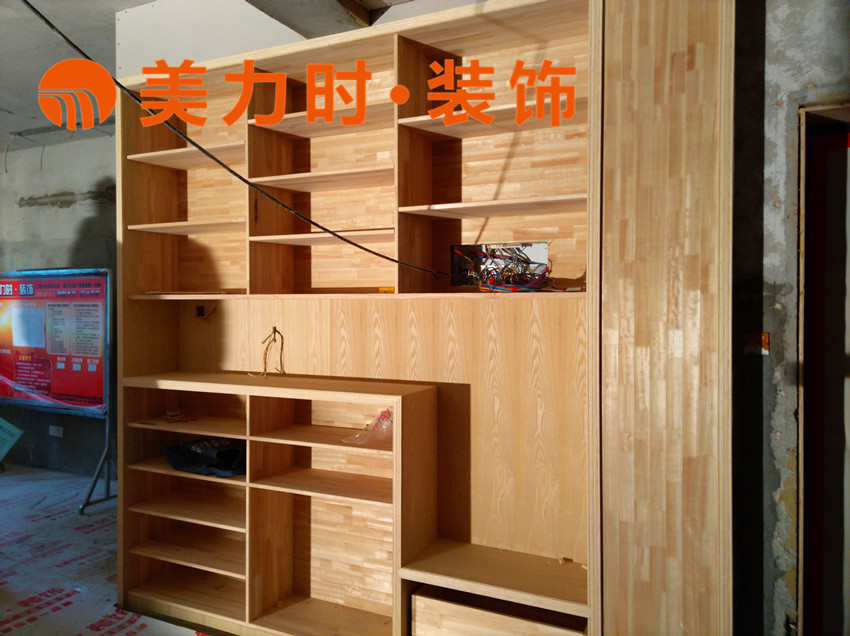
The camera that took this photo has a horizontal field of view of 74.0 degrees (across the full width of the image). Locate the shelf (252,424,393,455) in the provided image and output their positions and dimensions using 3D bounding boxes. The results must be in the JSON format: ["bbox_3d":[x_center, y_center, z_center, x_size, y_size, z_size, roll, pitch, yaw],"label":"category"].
[{"bbox_3d":[-0.375,0.518,2.425,0.674,0.018,0.305,0,0,22],"label":"shelf"}]

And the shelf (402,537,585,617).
[{"bbox_3d":[0.289,0.963,2.135,0.674,0.036,0.328,0,0,22],"label":"shelf"}]

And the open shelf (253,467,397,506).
[{"bbox_3d":[-0.376,0.718,2.427,0.674,0.018,0.305,0,0,22],"label":"open shelf"}]

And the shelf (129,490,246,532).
[{"bbox_3d":[-1.031,0.919,2.696,0.692,0.018,0.305,0,0,22],"label":"shelf"}]

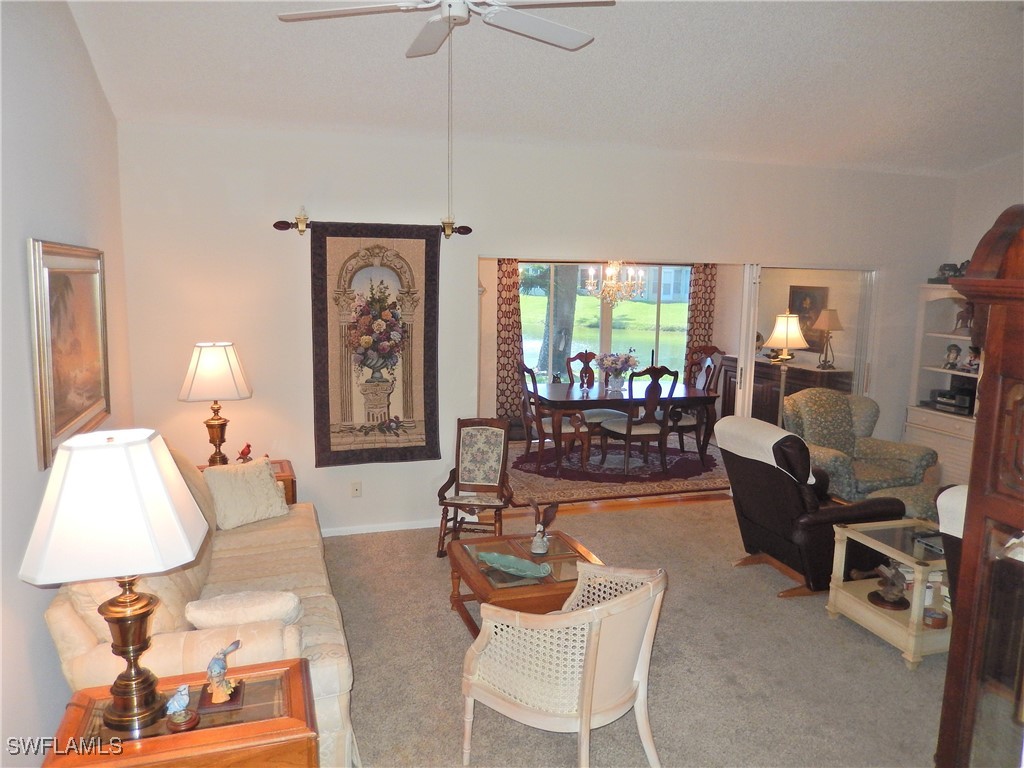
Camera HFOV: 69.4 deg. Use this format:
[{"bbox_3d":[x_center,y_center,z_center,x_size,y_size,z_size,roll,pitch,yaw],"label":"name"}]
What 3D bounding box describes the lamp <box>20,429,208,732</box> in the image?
[{"bbox_3d":[-1.056,0.525,2.017,0.430,0.780,0.420,-2,8,-18],"label":"lamp"}]

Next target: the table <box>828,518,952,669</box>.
[{"bbox_3d":[2.172,1.079,3.925,0.670,0.530,0.630,-2,8,-18],"label":"table"}]

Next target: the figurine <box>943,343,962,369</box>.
[{"bbox_3d":[3.811,-0.234,6.398,0.150,0.215,0.130,7,10,37],"label":"figurine"}]

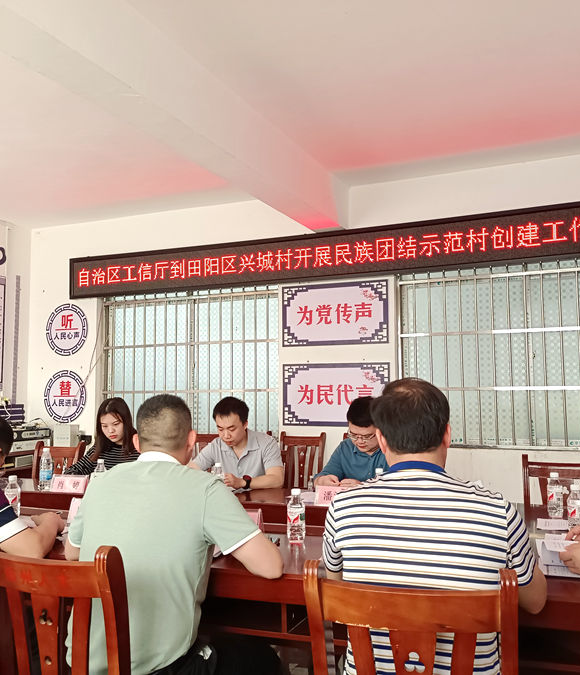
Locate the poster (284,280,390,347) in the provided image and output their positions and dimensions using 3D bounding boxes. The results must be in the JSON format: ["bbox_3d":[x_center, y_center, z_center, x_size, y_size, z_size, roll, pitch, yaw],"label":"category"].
[{"bbox_3d":[0.363,-0.193,5.390,0.932,0.514,0.020,-3,-5,23],"label":"poster"}]

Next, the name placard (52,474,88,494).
[{"bbox_3d":[-1.170,0.784,3.493,0.200,0.092,0.075,-2,-5,19],"label":"name placard"}]

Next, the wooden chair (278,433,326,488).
[{"bbox_3d":[0.019,1.237,5.089,0.428,0.944,0.500,-3,-5,23],"label":"wooden chair"}]

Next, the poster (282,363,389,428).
[{"bbox_3d":[0.370,0.469,5.336,0.936,0.514,0.020,-3,-5,23],"label":"poster"}]

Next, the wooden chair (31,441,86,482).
[{"bbox_3d":[-1.705,1.199,4.402,0.428,0.944,0.500,-2,-5,14],"label":"wooden chair"}]

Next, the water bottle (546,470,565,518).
[{"bbox_3d":[1.094,0.650,2.674,0.065,0.177,0.065,-3,-5,23],"label":"water bottle"}]

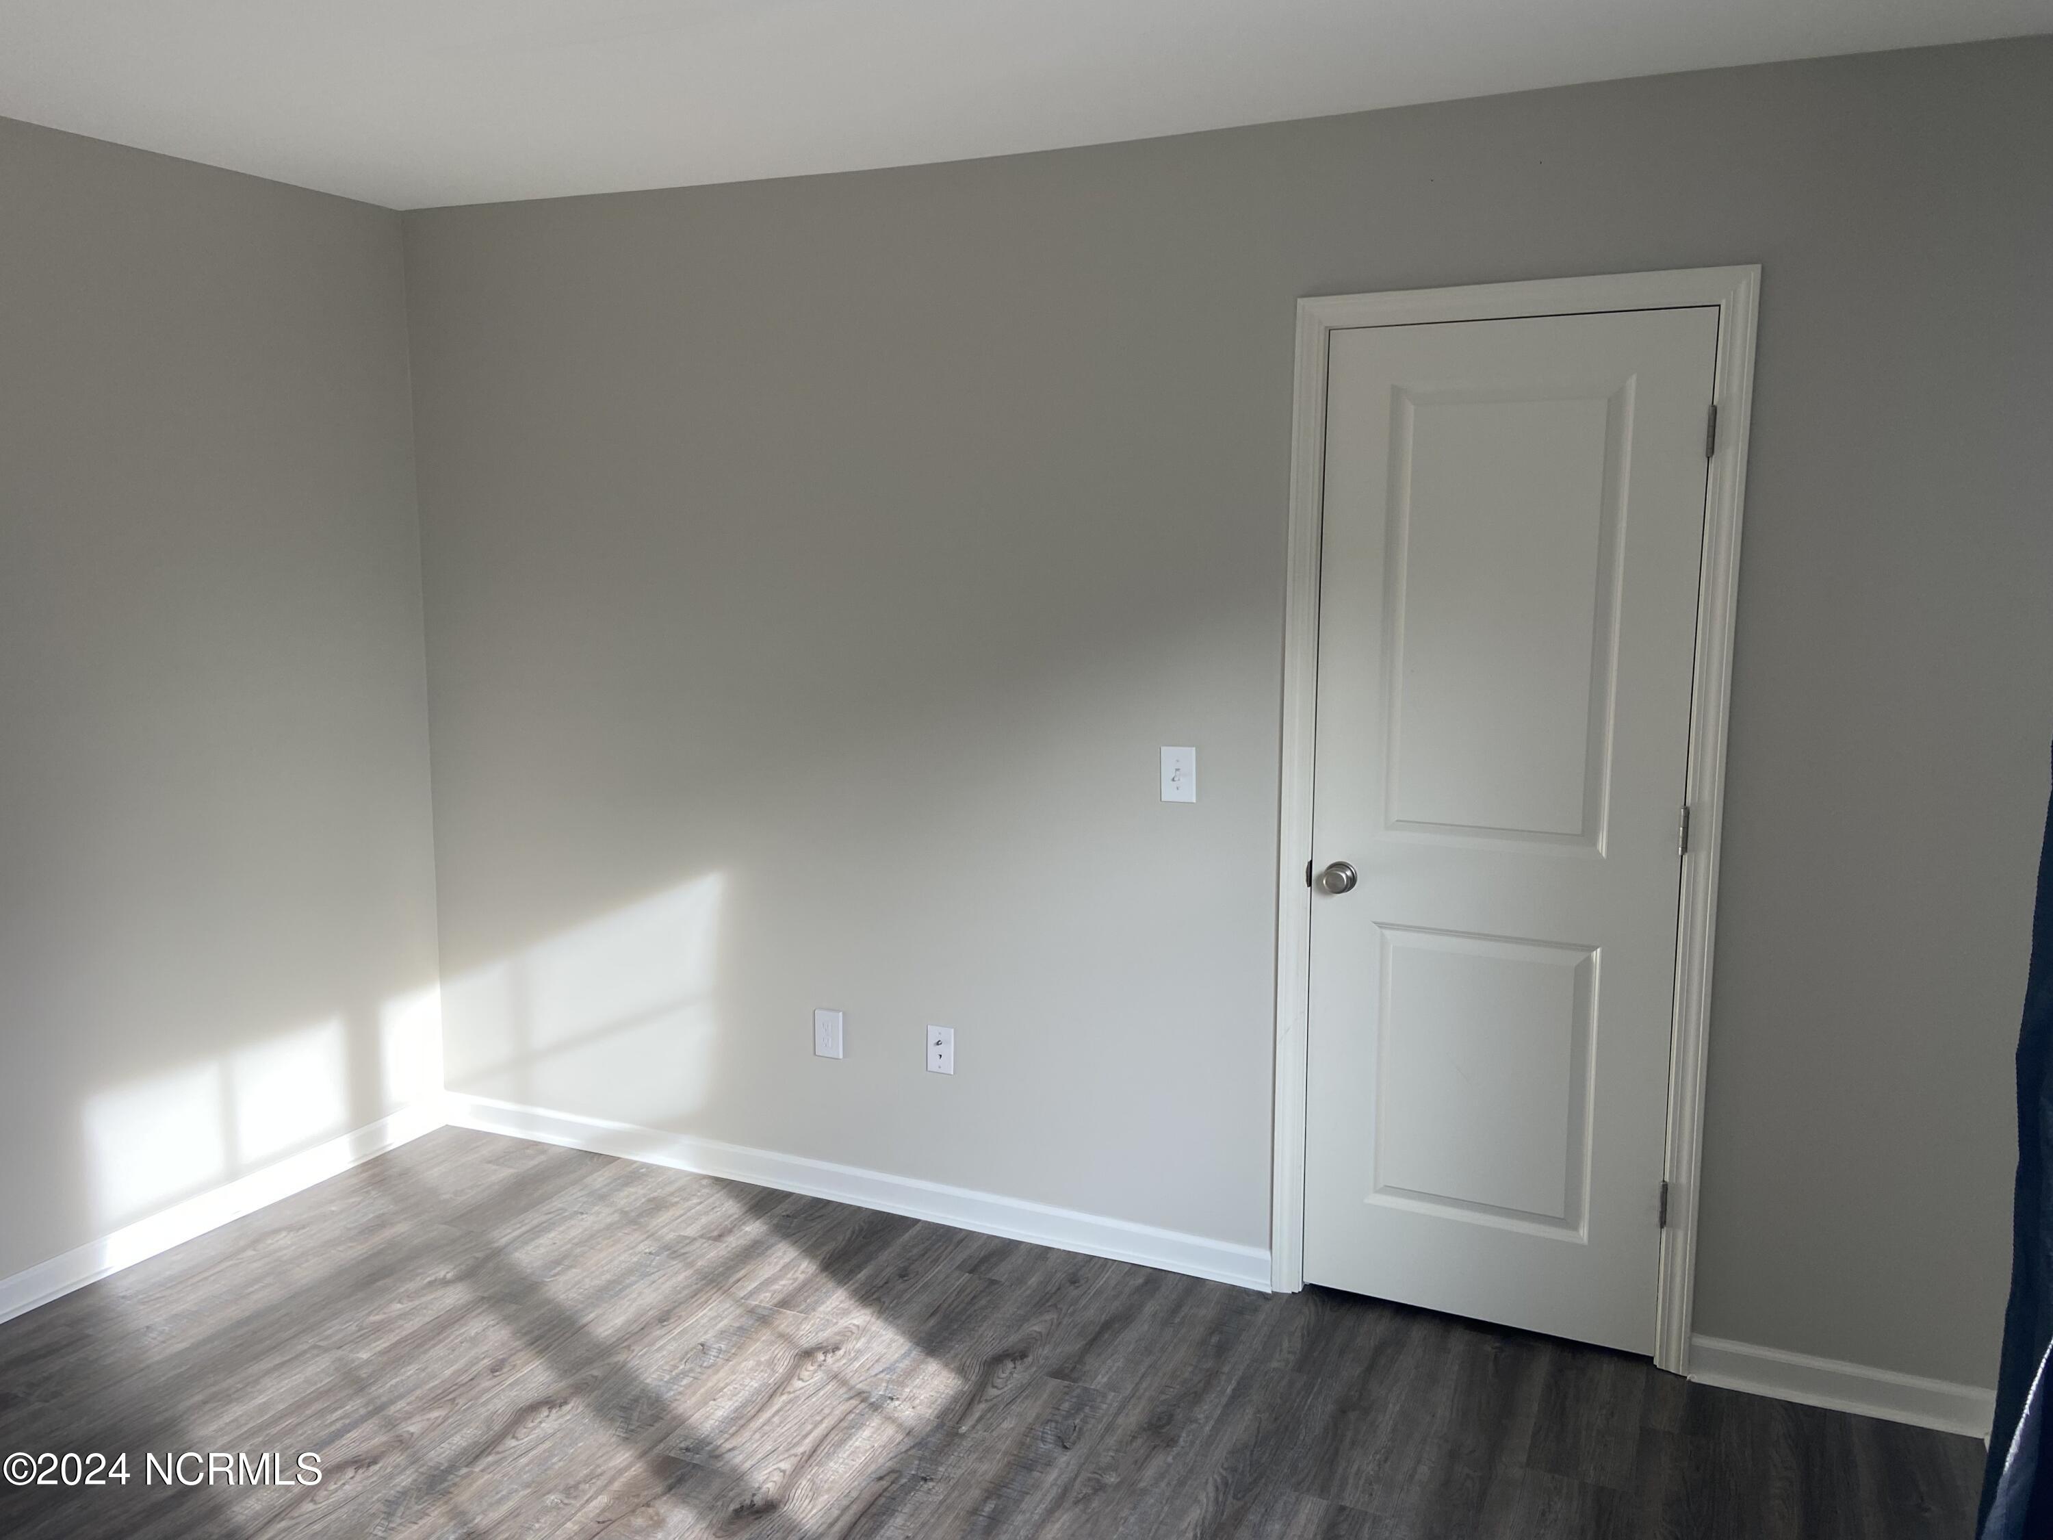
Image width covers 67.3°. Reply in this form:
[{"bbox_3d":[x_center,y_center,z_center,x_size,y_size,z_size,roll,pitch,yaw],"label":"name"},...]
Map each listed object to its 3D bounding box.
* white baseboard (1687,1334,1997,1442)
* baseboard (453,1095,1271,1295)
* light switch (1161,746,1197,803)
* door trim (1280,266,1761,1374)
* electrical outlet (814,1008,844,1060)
[{"bbox_3d":[1.538,1.159,2.923,0.519,0.086,0.020,4,9,24],"label":"white baseboard"},{"bbox_3d":[-0.544,1.018,3.834,2.358,0.089,0.020,4,9,24],"label":"baseboard"},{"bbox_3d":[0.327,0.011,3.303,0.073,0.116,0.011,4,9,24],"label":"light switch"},{"bbox_3d":[0.923,0.123,3.052,0.835,2.096,0.022,4,9,24],"label":"door trim"},{"bbox_3d":[-0.480,0.643,3.757,0.073,0.116,0.008,4,9,24],"label":"electrical outlet"}]

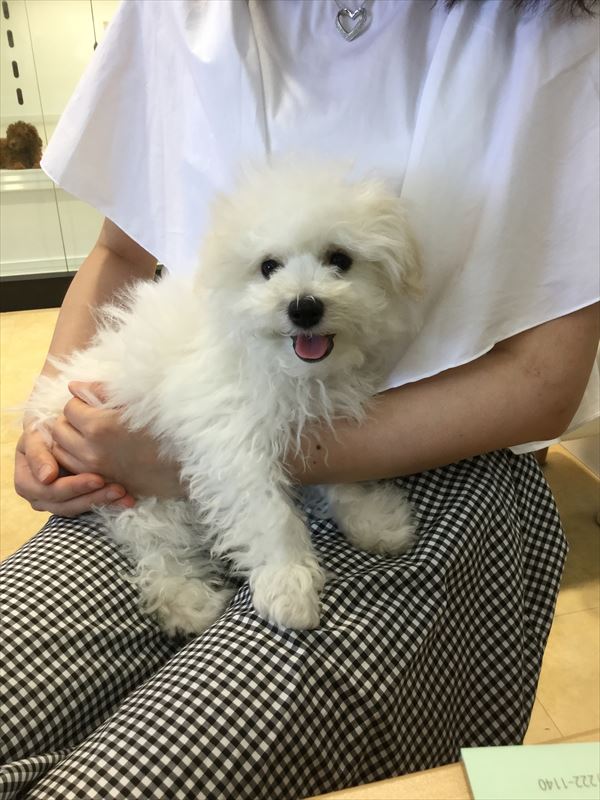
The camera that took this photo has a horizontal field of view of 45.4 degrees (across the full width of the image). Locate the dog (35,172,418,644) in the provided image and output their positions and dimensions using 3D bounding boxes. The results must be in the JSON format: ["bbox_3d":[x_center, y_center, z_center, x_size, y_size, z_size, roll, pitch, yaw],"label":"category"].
[{"bbox_3d":[-0.062,-0.017,0.591,0.265,0.330,0.215,24,36,37],"label":"dog"}]

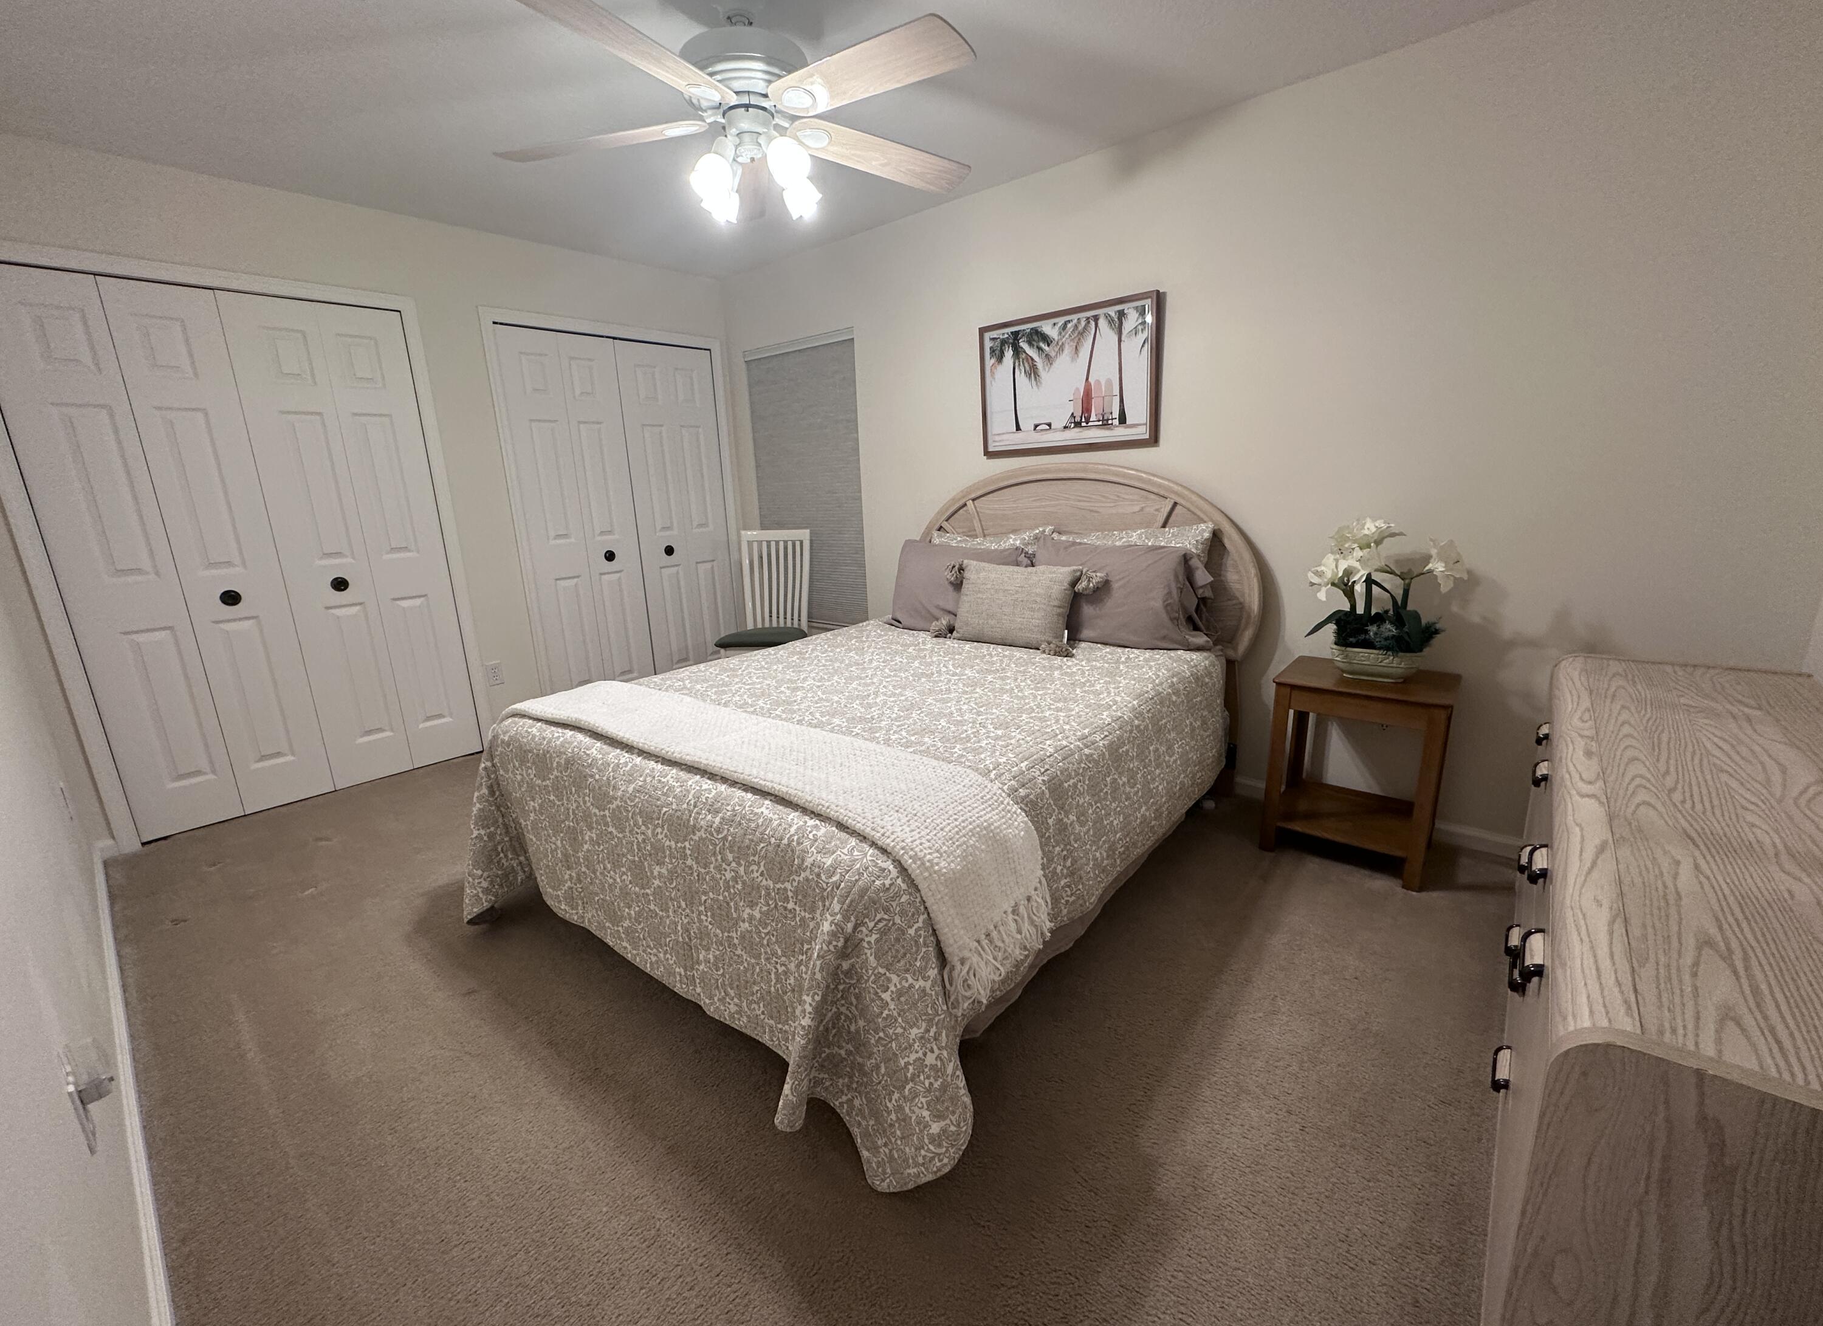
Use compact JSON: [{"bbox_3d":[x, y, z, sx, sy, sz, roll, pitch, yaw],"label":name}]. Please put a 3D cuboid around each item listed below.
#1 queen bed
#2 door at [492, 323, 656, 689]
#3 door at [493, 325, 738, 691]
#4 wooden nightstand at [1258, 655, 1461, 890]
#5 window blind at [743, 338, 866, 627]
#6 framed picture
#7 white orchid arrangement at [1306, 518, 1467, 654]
[{"bbox_3d":[-0.045,0.019,2.465,1.720,1.295,2.210,10,18,40],"label":"queen bed"},{"bbox_3d":[-1.764,-0.684,3.978,0.037,2.023,0.601,10,18,40],"label":"door"},{"bbox_3d":[-1.563,-0.746,4.200,0.037,2.023,1.212,10,18,40],"label":"door"},{"bbox_3d":[1.461,0.337,2.412,0.475,0.596,0.375,10,18,40],"label":"wooden nightstand"},{"bbox_3d":[-0.611,-1.008,4.245,0.920,1.520,0.040,10,18,40],"label":"window blind"},{"bbox_3d":[0.627,-1.164,3.058,0.798,0.549,0.029,10,18,40],"label":"framed picture"},{"bbox_3d":[1.475,-0.220,2.317,0.411,0.464,0.250,10,18,40],"label":"white orchid arrangement"}]

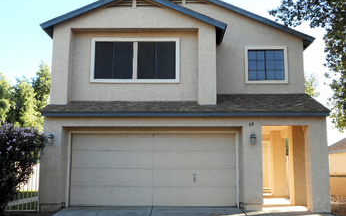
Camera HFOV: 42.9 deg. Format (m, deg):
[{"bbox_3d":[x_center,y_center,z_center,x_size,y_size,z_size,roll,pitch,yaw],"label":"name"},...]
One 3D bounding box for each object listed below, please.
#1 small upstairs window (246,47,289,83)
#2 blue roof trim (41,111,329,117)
[{"bbox_3d":[3.069,-1.400,14.374,1.390,1.260,0.100,0,-7,0],"label":"small upstairs window"},{"bbox_3d":[0.354,0.173,12.140,7.925,0.140,0.080,0,-7,0],"label":"blue roof trim"}]

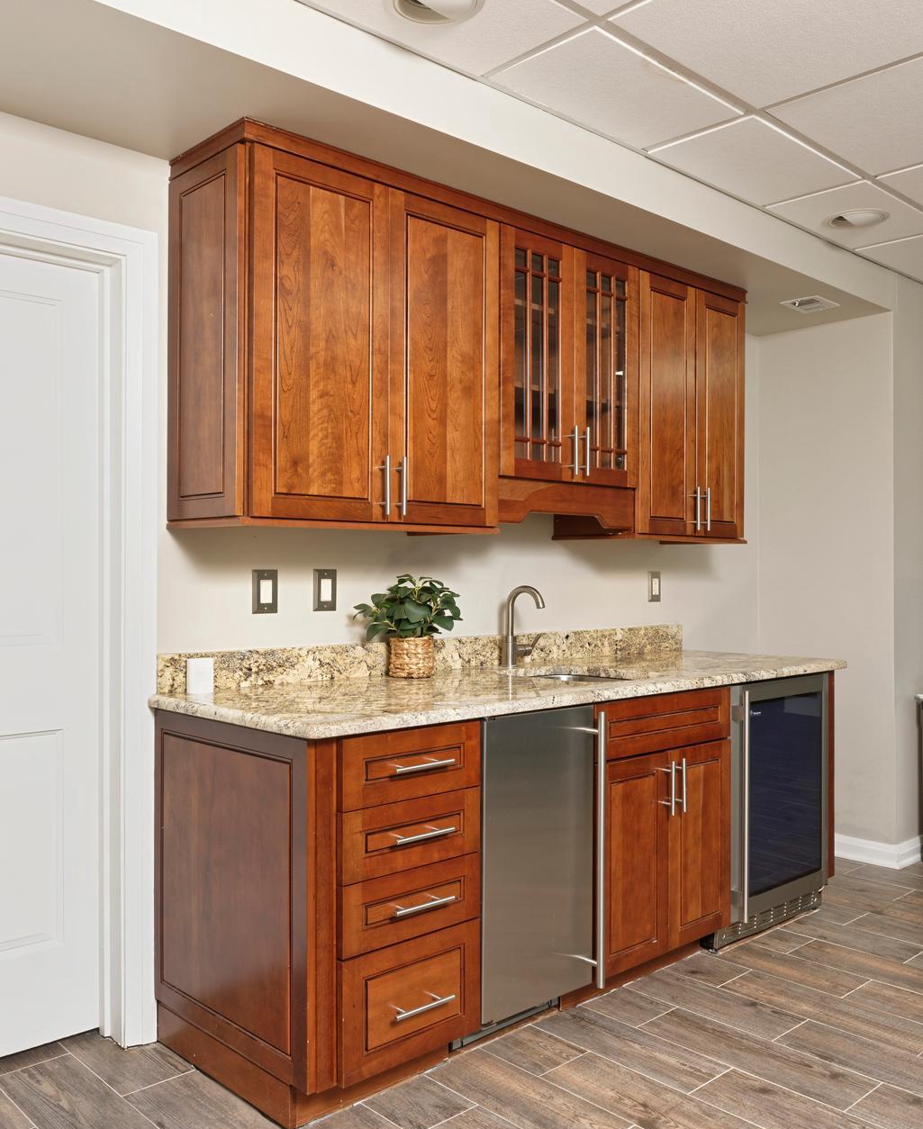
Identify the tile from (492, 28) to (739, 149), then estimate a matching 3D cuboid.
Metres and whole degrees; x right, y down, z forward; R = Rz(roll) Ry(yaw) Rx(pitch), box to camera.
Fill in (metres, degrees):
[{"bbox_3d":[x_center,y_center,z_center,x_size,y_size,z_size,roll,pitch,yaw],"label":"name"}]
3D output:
[{"bbox_3d":[0.404,-1.150,2.257,0.595,0.018,0.323,0,0,-42],"label":"tile"}]

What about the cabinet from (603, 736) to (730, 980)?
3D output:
[{"bbox_3d":[0.468,0.910,3.118,0.665,0.633,0.585,0,0,-41],"label":"cabinet"}]

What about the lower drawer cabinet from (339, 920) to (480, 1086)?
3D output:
[{"bbox_3d":[-0.243,1.075,2.403,0.431,0.296,0.406,0,0,-41],"label":"lower drawer cabinet"}]

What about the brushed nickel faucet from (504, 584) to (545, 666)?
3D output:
[{"bbox_3d":[0.259,0.228,3.282,0.132,0.277,0.169,0,0,-43],"label":"brushed nickel faucet"}]

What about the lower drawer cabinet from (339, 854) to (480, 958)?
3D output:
[{"bbox_3d":[-0.242,0.839,2.404,0.431,0.172,0.406,0,0,-41],"label":"lower drawer cabinet"}]

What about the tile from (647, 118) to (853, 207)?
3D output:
[{"bbox_3d":[0.873,-1.173,2.705,0.600,0.018,0.315,0,0,-41],"label":"tile"}]

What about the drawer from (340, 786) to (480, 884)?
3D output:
[{"bbox_3d":[-0.248,0.662,2.414,0.430,0.168,0.400,0,0,-41],"label":"drawer"}]

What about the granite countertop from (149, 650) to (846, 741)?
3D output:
[{"bbox_3d":[0.318,0.374,3.030,2.420,0.042,0.720,0,0,-41],"label":"granite countertop"}]

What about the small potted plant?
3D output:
[{"bbox_3d":[-0.170,0.195,2.930,0.310,0.330,0.270,0,0,-41],"label":"small potted plant"}]

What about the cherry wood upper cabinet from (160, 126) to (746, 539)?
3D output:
[{"bbox_3d":[0.187,-0.610,3.186,2.284,1.035,0.365,0,0,-41],"label":"cherry wood upper cabinet"}]

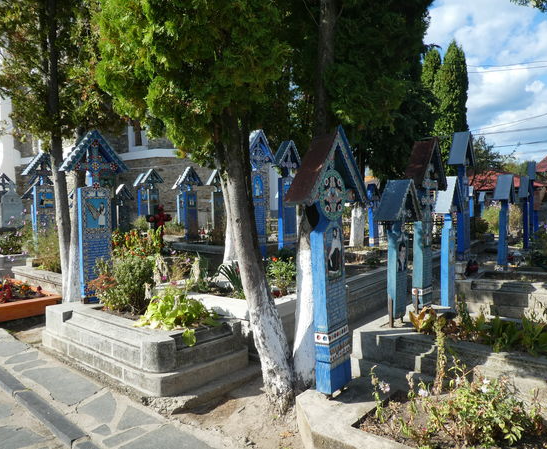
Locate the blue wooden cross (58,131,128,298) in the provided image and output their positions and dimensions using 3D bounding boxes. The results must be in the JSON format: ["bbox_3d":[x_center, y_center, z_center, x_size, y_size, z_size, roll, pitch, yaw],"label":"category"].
[{"bbox_3d":[-1.989,-0.068,4.588,0.206,1.907,0.721,3,4,38],"label":"blue wooden cross"}]

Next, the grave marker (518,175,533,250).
[{"bbox_3d":[5.960,-0.276,9.743,0.260,1.760,0.660,3,5,36],"label":"grave marker"}]

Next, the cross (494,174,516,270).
[{"bbox_3d":[3.199,-0.041,5.724,0.206,1.277,0.494,3,4,38],"label":"cross"}]

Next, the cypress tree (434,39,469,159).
[{"bbox_3d":[6.859,-3.498,16.234,1.400,7.200,1.400,2,4,23],"label":"cypress tree"}]

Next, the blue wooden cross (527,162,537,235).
[{"bbox_3d":[6.070,-0.577,9.768,0.206,1.773,0.464,3,4,38],"label":"blue wooden cross"}]

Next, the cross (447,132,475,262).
[{"bbox_3d":[3.234,-0.492,7.128,0.270,2.220,0.800,3,5,36],"label":"cross"}]

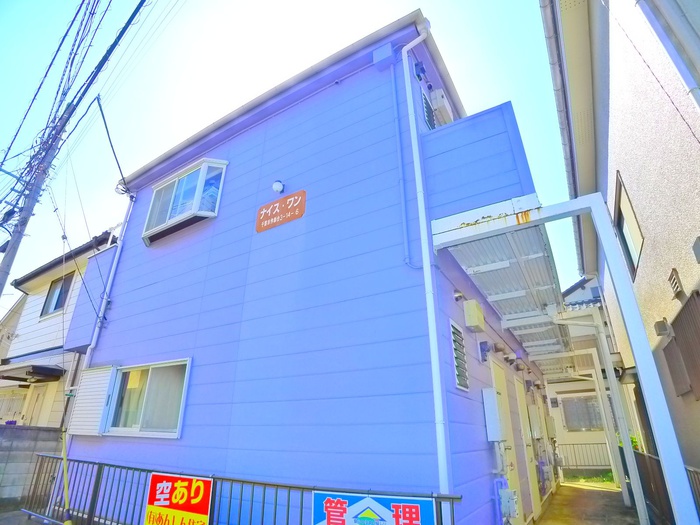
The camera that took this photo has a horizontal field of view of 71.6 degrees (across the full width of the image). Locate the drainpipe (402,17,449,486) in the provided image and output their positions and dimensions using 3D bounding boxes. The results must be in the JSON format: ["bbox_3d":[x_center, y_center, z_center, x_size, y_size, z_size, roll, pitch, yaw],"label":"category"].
[{"bbox_3d":[0.768,-0.495,4.606,0.280,5.100,0.140,-14,-30,27],"label":"drainpipe"}]

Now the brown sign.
[{"bbox_3d":[-0.810,-0.606,5.762,0.730,0.360,0.030,-14,-30,27],"label":"brown sign"}]

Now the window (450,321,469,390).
[{"bbox_3d":[1.001,0.860,4.439,0.070,0.600,0.370,-14,-30,27],"label":"window"}]

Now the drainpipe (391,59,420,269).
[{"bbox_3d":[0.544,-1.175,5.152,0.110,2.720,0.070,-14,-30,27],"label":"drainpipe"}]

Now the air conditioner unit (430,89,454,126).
[{"bbox_3d":[1.207,-1.821,5.949,0.200,0.340,0.580,-14,-30,27],"label":"air conditioner unit"}]

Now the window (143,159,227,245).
[{"bbox_3d":[-2.208,-0.847,6.569,1.060,0.940,0.340,-14,-30,27],"label":"window"}]

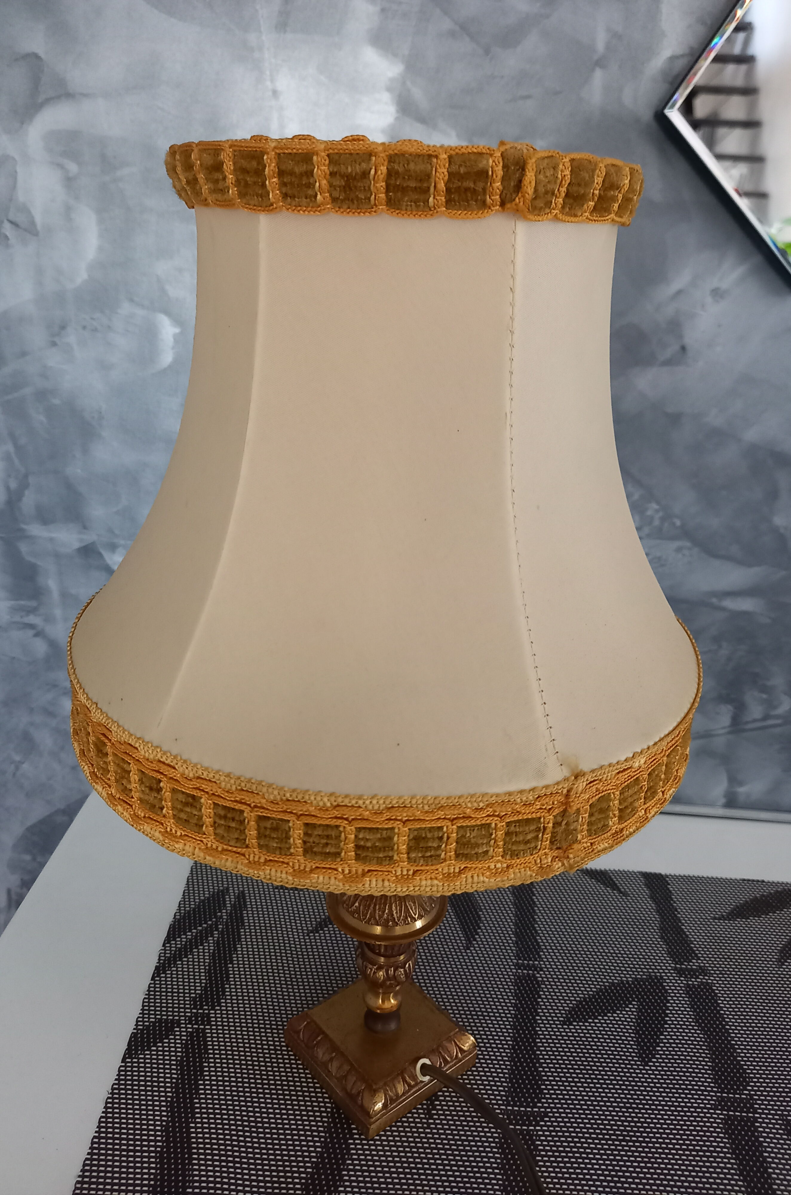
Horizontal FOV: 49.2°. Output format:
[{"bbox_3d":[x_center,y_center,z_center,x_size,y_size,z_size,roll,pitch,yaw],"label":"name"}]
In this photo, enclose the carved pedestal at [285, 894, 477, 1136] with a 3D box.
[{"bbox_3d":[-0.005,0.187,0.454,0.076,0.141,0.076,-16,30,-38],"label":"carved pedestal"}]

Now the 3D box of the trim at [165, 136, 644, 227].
[{"bbox_3d":[0.004,-0.147,0.312,0.166,0.019,0.166,3,23,0],"label":"trim"}]

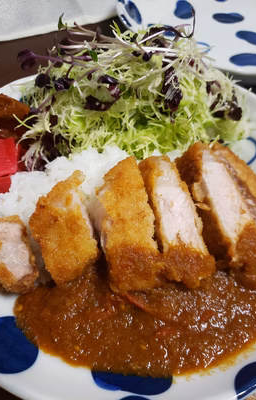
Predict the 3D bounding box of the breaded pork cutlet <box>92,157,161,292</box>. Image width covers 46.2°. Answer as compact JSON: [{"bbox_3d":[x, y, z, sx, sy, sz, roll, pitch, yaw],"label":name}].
[{"bbox_3d":[-0.001,0.014,0.181,0.029,0.023,0.071,-9,74,-3],"label":"breaded pork cutlet"}]

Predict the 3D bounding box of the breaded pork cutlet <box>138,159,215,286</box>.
[{"bbox_3d":[0.027,0.012,0.182,0.024,0.029,0.069,-13,75,-13],"label":"breaded pork cutlet"}]

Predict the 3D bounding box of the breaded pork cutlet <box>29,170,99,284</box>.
[{"bbox_3d":[-0.036,0.017,0.180,0.033,0.023,0.057,-9,75,-1],"label":"breaded pork cutlet"}]

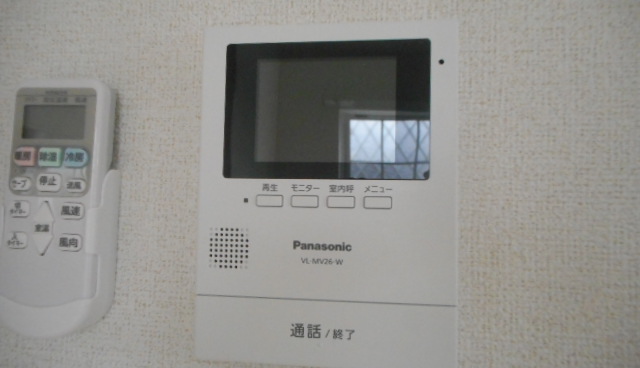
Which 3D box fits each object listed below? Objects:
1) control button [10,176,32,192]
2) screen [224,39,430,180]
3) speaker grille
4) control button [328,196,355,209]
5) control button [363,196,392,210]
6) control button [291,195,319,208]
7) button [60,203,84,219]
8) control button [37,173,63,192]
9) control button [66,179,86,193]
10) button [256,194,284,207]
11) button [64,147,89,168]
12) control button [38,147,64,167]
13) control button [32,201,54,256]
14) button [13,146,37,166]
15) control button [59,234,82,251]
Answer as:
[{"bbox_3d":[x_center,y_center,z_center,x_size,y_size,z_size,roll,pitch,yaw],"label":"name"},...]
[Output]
[{"bbox_3d":[-0.161,0.000,0.249,0.013,0.007,0.003,2,-2,7],"label":"control button"},{"bbox_3d":[0.003,-0.038,0.238,0.105,0.071,0.006,1,-3,7],"label":"screen"},{"bbox_3d":[-0.046,0.033,0.236,0.021,0.021,0.002,1,-2,7],"label":"speaker grille"},{"bbox_3d":[0.011,0.009,0.233,0.014,0.006,0.003,1,-3,7],"label":"control button"},{"bbox_3d":[0.029,0.009,0.231,0.014,0.006,0.003,1,-3,7],"label":"control button"},{"bbox_3d":[-0.007,0.009,0.235,0.014,0.006,0.003,1,-3,7],"label":"control button"},{"bbox_3d":[-0.134,0.015,0.249,0.014,0.010,0.003,1,-3,7],"label":"button"},{"bbox_3d":[-0.144,-0.001,0.247,0.015,0.010,0.003,2,-2,7],"label":"control button"},{"bbox_3d":[-0.129,0.001,0.245,0.012,0.007,0.003,2,-2,7],"label":"control button"},{"bbox_3d":[-0.025,0.009,0.235,0.014,0.006,0.002,1,-2,7],"label":"button"},{"bbox_3d":[-0.129,-0.014,0.245,0.014,0.010,0.003,2,-2,7],"label":"button"},{"bbox_3d":[-0.144,-0.014,0.247,0.013,0.011,0.003,2,-2,7],"label":"control button"},{"bbox_3d":[-0.150,0.024,0.251,0.013,0.030,0.003,1,-3,7],"label":"control button"},{"bbox_3d":[-0.159,-0.015,0.249,0.013,0.011,0.003,2,-2,7],"label":"button"},{"bbox_3d":[-0.134,0.032,0.249,0.014,0.010,0.003,1,-3,7],"label":"control button"}]

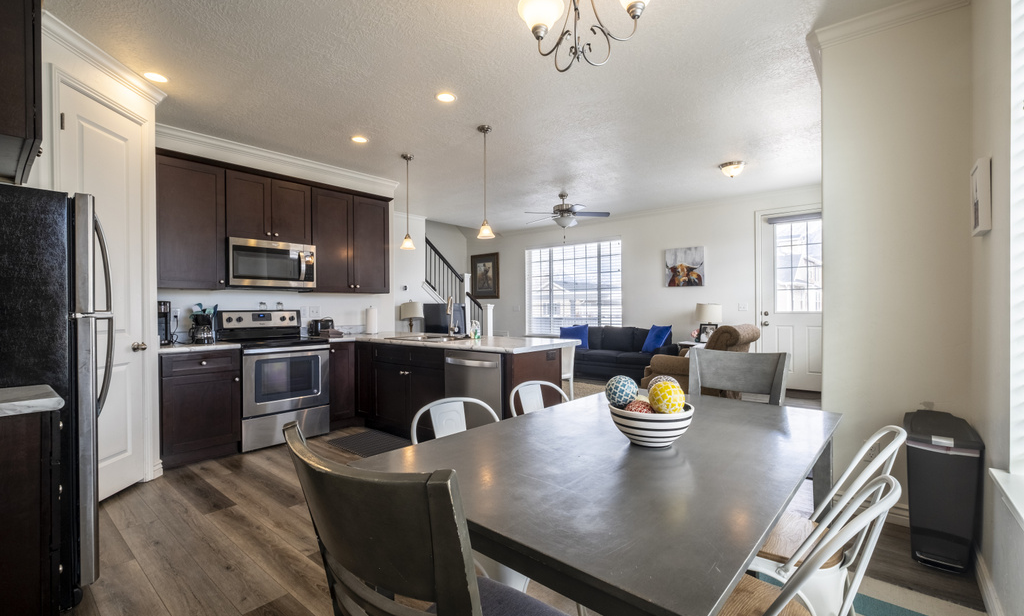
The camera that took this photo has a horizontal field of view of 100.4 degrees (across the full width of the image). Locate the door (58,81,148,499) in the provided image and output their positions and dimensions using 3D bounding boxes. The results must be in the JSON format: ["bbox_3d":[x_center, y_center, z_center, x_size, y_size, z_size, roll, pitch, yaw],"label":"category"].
[{"bbox_3d":[-2.596,-0.048,2.728,0.050,2.500,0.610,0,0,-4],"label":"door"}]

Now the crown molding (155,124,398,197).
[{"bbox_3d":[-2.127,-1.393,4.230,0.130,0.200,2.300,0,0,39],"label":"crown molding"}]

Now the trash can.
[{"bbox_3d":[2.073,0.848,2.071,0.250,0.650,0.360,0,0,39],"label":"trash can"}]

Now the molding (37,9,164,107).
[{"bbox_3d":[-2.561,-1.533,2.717,0.090,0.100,0.930,0,0,-4],"label":"molding"}]

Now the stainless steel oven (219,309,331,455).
[{"bbox_3d":[-2.248,0.604,4.046,0.670,1.200,0.740,0,0,43],"label":"stainless steel oven"}]

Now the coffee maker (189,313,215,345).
[{"bbox_3d":[-2.648,0.177,3.659,0.220,0.255,0.180,0,0,43],"label":"coffee maker"}]

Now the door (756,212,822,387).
[{"bbox_3d":[3.913,-0.088,5.753,0.920,2.410,0.060,0,0,39],"label":"door"}]

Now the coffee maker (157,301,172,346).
[{"bbox_3d":[-2.930,0.129,3.506,0.250,0.350,0.170,0,0,39],"label":"coffee maker"}]

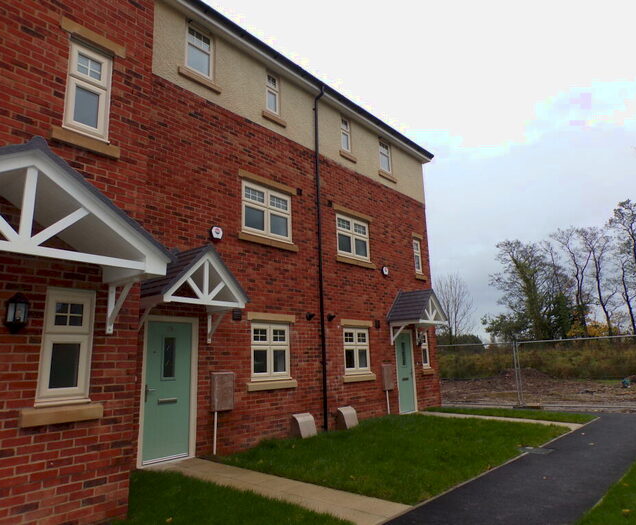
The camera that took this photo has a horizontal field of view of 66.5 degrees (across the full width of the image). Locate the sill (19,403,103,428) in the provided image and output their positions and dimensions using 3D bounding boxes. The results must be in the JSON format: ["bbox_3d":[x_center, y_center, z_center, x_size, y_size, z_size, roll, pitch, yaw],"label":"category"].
[{"bbox_3d":[-2.237,1.321,4.227,0.150,0.140,0.675,-10,-14,38],"label":"sill"}]

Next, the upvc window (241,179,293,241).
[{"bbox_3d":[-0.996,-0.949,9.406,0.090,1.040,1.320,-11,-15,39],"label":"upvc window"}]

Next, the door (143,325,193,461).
[{"bbox_3d":[-2.245,1.896,7.234,0.060,2.005,0.760,-11,-15,39],"label":"door"}]

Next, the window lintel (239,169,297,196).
[{"bbox_3d":[-0.988,-1.544,9.507,0.110,0.135,1.510,-11,-15,39],"label":"window lintel"}]

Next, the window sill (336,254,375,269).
[{"bbox_3d":[0.875,0.015,11.464,0.150,0.143,1.595,-10,-14,38],"label":"window sill"}]

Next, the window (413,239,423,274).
[{"bbox_3d":[2.842,-0.131,14.076,0.080,1.005,0.475,-10,-14,38],"label":"window"}]

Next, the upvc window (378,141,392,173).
[{"bbox_3d":[1.791,-2.886,13.220,0.090,0.880,0.600,-11,-15,39],"label":"upvc window"}]

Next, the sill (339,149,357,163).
[{"bbox_3d":[0.690,-2.524,11.704,0.140,0.130,0.680,-11,-15,39],"label":"sill"}]

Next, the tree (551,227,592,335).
[{"bbox_3d":[20.715,2.487,38.890,3.132,11.135,3.000,-1,-12,0],"label":"tree"}]

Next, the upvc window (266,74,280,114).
[{"bbox_3d":[-0.973,-3.490,10.038,0.070,0.850,0.390,-11,-15,39],"label":"upvc window"}]

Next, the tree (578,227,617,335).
[{"bbox_3d":[22.799,2.487,38.890,2.967,11.135,3.000,-1,-12,0],"label":"tree"}]

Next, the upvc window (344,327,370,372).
[{"bbox_3d":[0.846,2.009,10.940,0.070,1.015,0.990,-11,-15,39],"label":"upvc window"}]

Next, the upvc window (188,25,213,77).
[{"bbox_3d":[-2.151,-3.745,8.682,0.070,0.870,0.620,-11,-15,39],"label":"upvc window"}]

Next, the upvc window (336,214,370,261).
[{"bbox_3d":[0.809,-0.559,11.613,0.080,1.015,1.400,-10,-14,38],"label":"upvc window"}]

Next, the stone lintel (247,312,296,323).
[{"bbox_3d":[-0.876,1.026,9.053,0.110,0.138,1.250,-10,-14,38],"label":"stone lintel"}]

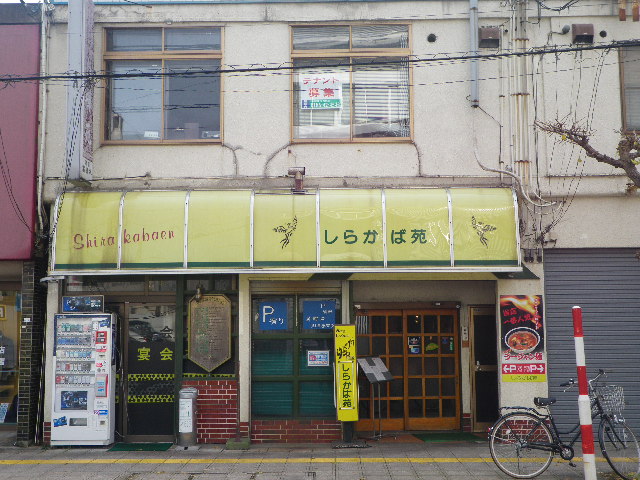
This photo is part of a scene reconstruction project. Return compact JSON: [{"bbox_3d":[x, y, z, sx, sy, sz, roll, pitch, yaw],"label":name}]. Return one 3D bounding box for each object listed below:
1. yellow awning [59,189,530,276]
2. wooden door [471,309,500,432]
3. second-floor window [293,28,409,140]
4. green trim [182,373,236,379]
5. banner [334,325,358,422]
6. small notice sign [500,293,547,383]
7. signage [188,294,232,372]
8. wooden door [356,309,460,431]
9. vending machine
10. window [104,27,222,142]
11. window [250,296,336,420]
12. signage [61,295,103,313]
[{"bbox_3d":[-0.476,-0.144,12.091,6.511,1.258,0.520,0,-6,1],"label":"yellow awning"},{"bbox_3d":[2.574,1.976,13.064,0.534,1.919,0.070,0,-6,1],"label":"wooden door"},{"bbox_3d":[0.465,-2.318,12.600,1.755,1.767,0.100,0,-6,1],"label":"second-floor window"},{"bbox_3d":[-1.574,1.939,12.166,0.785,0.092,0.100,0,-6,1],"label":"green trim"},{"bbox_3d":[0.363,1.827,11.688,0.314,1.325,0.130,0,-6,1],"label":"banner"},{"bbox_3d":[2.893,1.403,12.115,0.630,1.237,0.020,0,-6,1],"label":"small notice sign"},{"bbox_3d":[-1.572,1.339,12.210,0.625,1.111,0.050,0,-6,1],"label":"signage"},{"bbox_3d":[1.350,1.992,13.088,1.624,1.853,0.080,0,-6,1],"label":"wooden door"},{"bbox_3d":[-3.316,1.963,12.032,0.802,1.816,0.360,0,-6,1],"label":"vending machine"},{"bbox_3d":[-2.317,-2.292,12.643,1.753,1.780,0.100,0,-6,1],"label":"window"},{"bbox_3d":[-0.354,1.667,12.223,1.268,1.761,0.080,0,-6,1],"label":"window"},{"bbox_3d":[-3.341,0.911,12.075,0.592,0.243,0.100,0,-6,1],"label":"signage"}]

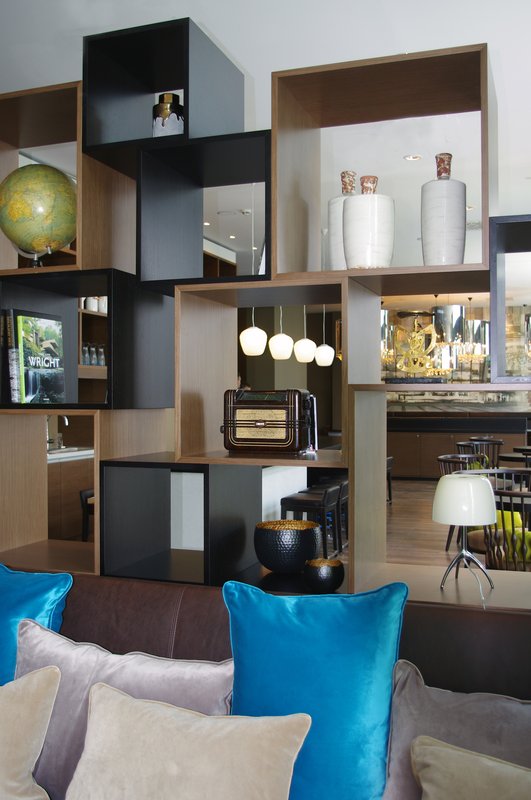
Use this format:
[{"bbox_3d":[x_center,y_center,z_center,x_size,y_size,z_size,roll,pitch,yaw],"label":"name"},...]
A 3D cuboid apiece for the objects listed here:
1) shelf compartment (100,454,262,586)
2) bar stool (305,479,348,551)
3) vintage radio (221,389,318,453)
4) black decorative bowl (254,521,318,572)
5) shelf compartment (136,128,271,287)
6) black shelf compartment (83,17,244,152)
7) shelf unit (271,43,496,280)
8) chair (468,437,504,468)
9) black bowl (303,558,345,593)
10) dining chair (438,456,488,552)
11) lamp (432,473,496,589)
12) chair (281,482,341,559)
[{"bbox_3d":[-0.277,0.389,2.615,0.393,0.378,0.453,0,0,20],"label":"shelf compartment"},{"bbox_3d":[0.557,1.030,6.830,0.404,0.601,0.395,0,0,20],"label":"bar stool"},{"bbox_3d":[0.015,0.074,2.733,0.289,0.221,0.200,0,1,20],"label":"vintage radio"},{"bbox_3d":[0.072,0.486,2.486,0.217,0.145,0.217,0,0,0],"label":"black decorative bowl"},{"bbox_3d":[-0.123,-0.617,2.691,0.479,0.474,0.494,0,1,20],"label":"shelf compartment"},{"bbox_3d":[-0.340,-1.005,2.633,0.388,0.380,0.453,0,0,20],"label":"black shelf compartment"},{"bbox_3d":[0.413,-0.700,2.497,0.653,0.651,0.494,0,1,20],"label":"shelf unit"},{"bbox_3d":[2.980,0.971,10.000,0.530,0.870,0.550,0,1,14],"label":"chair"},{"bbox_3d":[0.173,0.522,2.240,0.123,0.076,0.123,0,0,0],"label":"black bowl"},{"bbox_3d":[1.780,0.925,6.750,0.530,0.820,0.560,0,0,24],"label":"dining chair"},{"bbox_3d":[0.639,0.415,2.419,0.200,0.355,0.200,0,1,0],"label":"lamp"},{"bbox_3d":[0.383,1.032,6.356,0.404,0.601,0.395,0,0,20],"label":"chair"}]

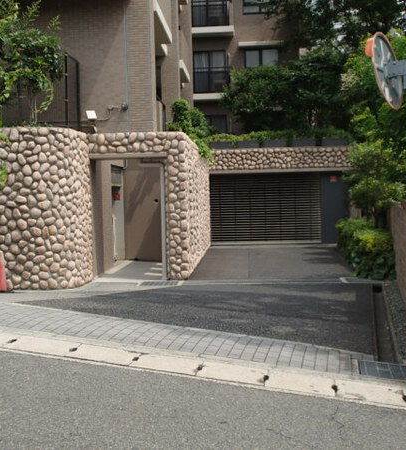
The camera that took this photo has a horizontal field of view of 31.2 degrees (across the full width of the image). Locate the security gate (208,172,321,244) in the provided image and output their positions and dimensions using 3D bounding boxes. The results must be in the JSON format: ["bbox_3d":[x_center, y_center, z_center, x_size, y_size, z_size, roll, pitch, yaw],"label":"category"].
[{"bbox_3d":[2.110,-0.560,24.600,3.760,2.360,0.100,-1,2,4],"label":"security gate"}]

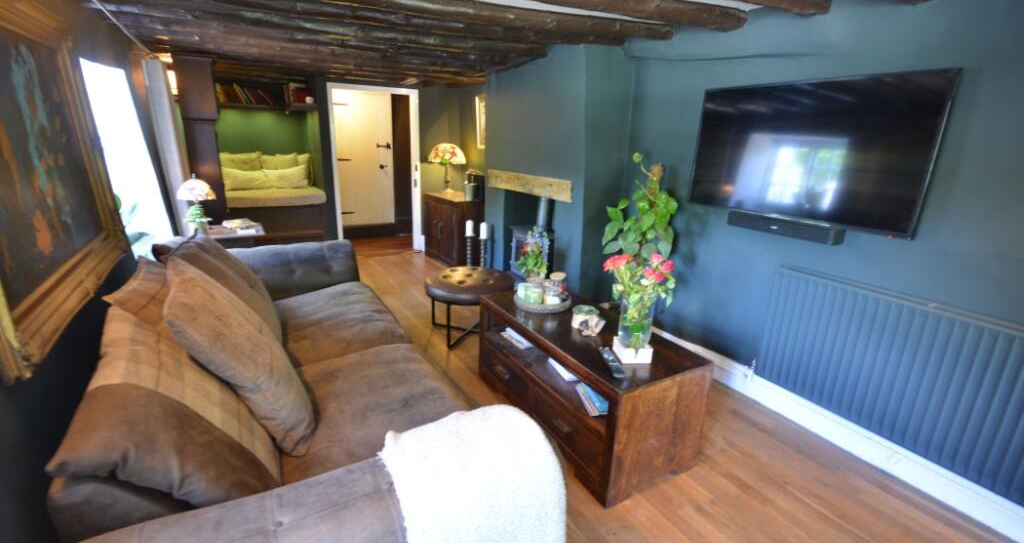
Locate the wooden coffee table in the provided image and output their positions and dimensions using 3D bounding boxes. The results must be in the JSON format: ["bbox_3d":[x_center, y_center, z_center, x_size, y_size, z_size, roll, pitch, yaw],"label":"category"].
[{"bbox_3d":[0.321,0.499,2.158,0.531,0.495,1.118,-7,18,-29],"label":"wooden coffee table"}]

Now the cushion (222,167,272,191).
[{"bbox_3d":[-3.237,-1.135,5.190,0.500,0.280,0.140,-8,4,-29],"label":"cushion"}]

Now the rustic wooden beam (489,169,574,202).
[{"bbox_3d":[0.104,-0.732,3.565,0.110,0.152,1.309,-7,18,-29],"label":"rustic wooden beam"}]

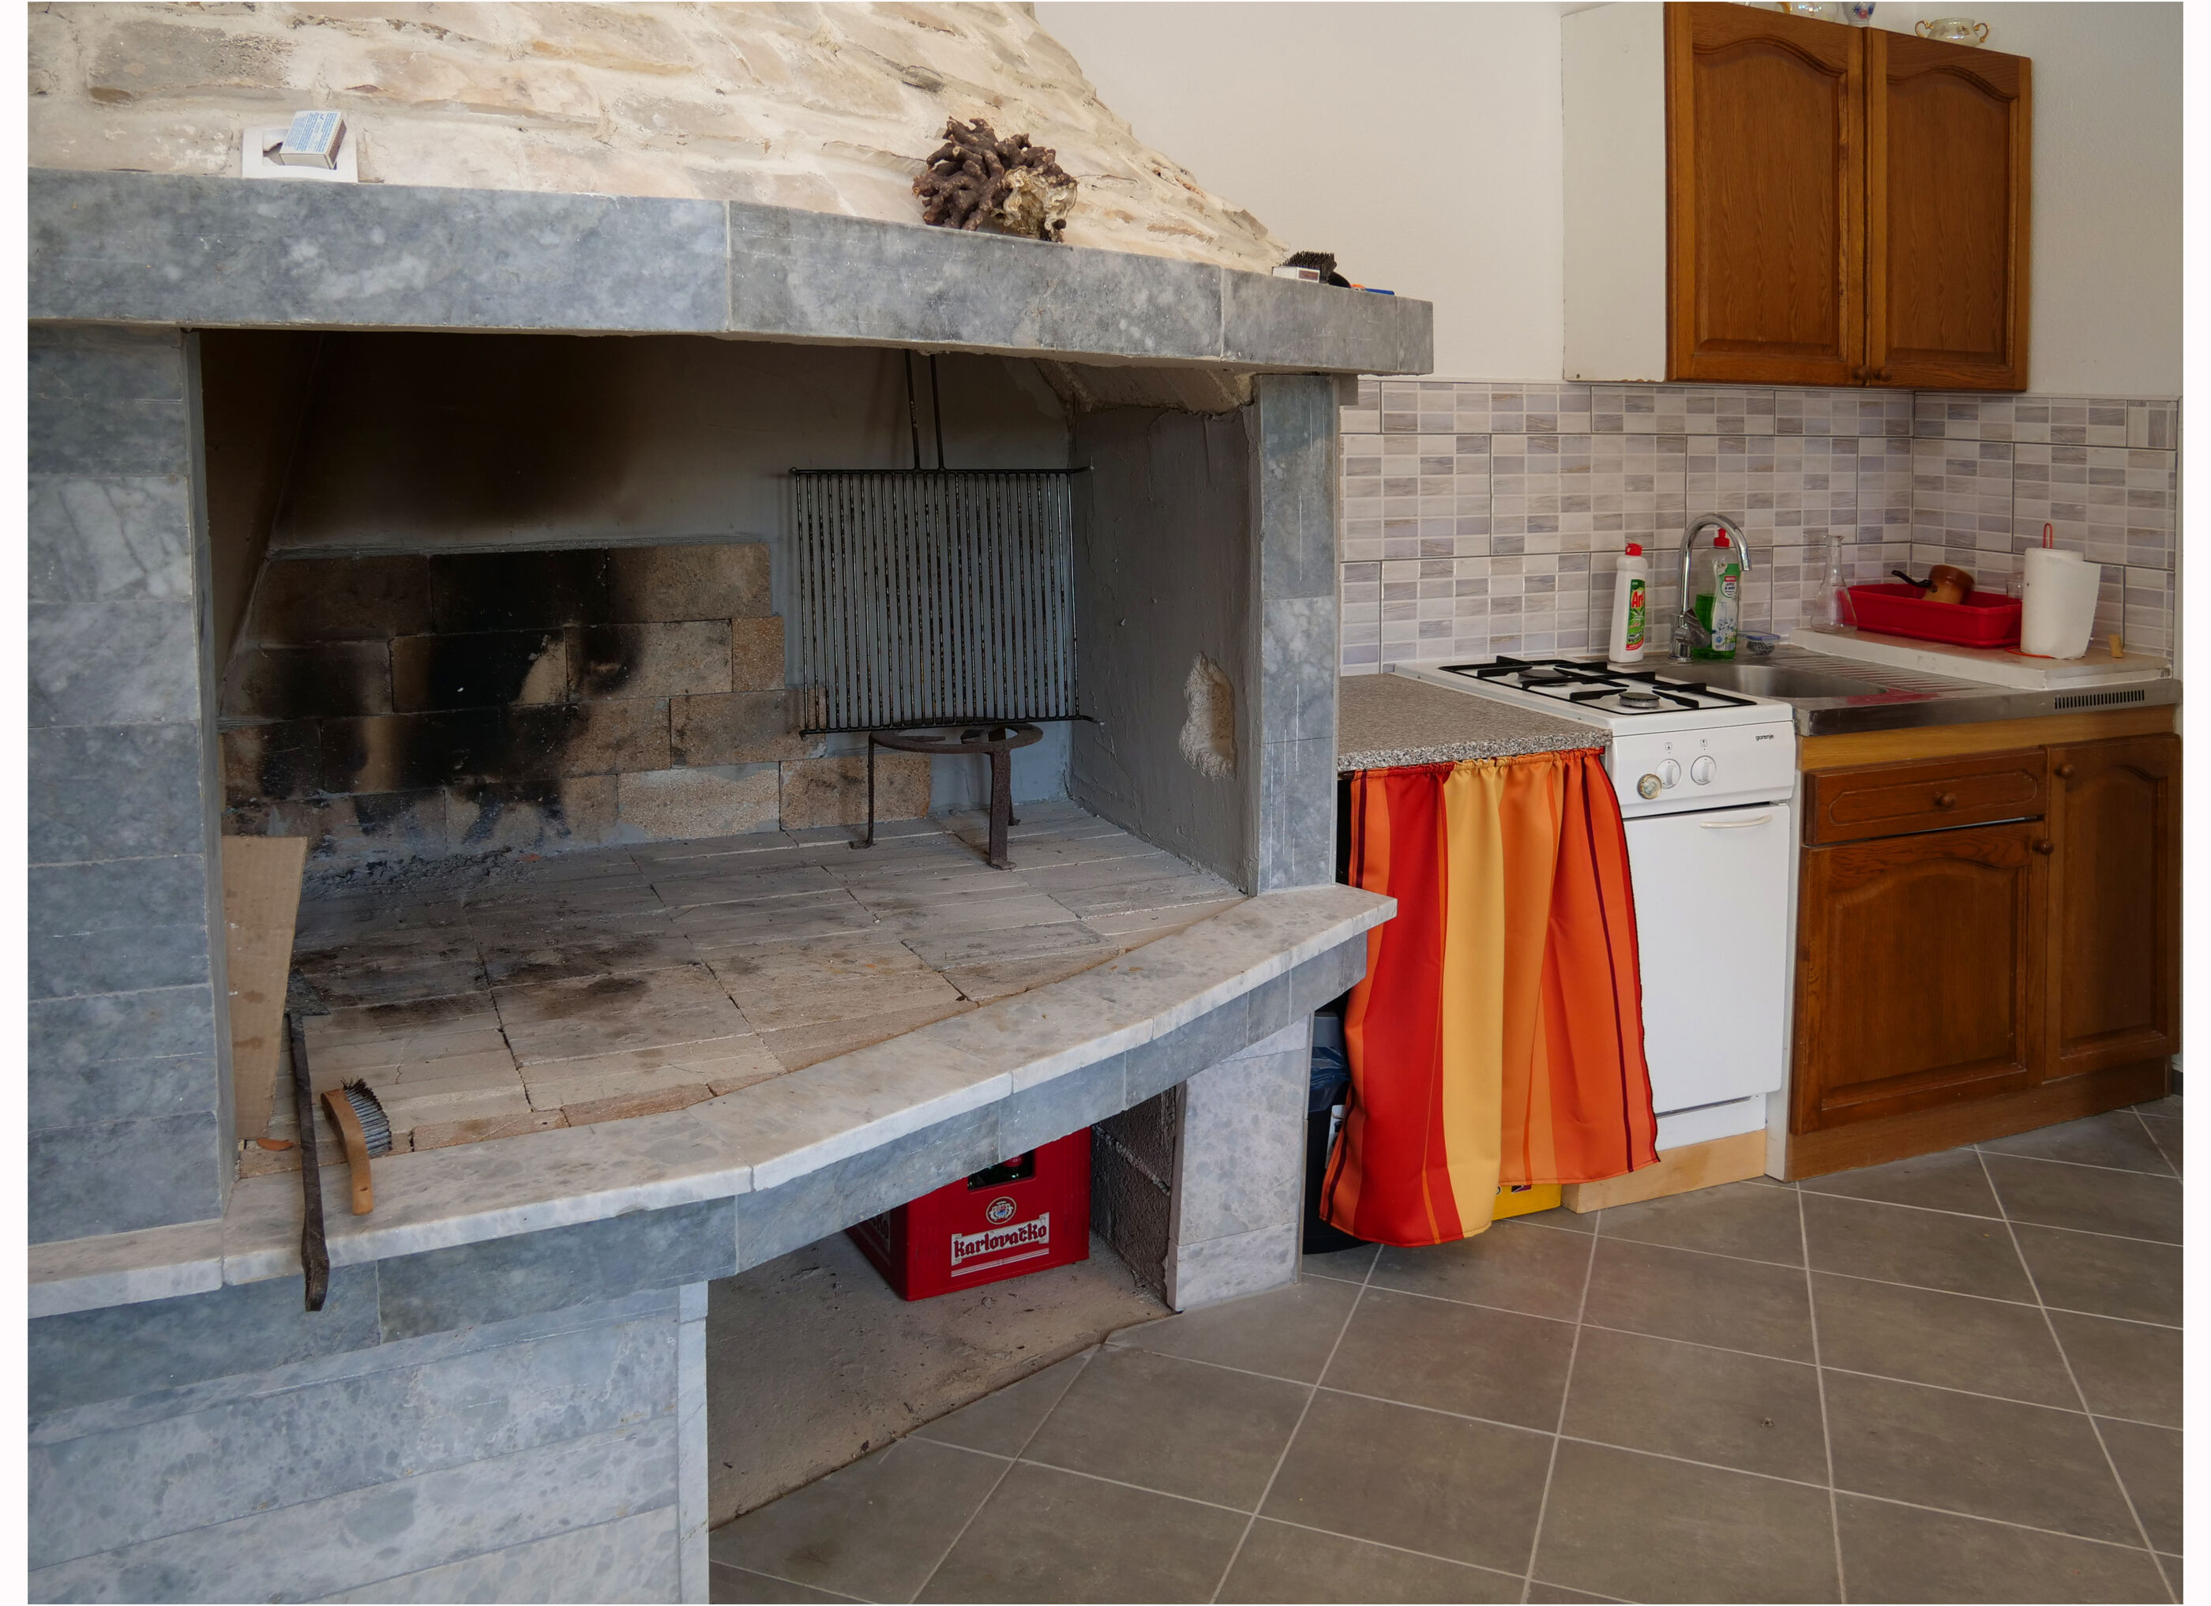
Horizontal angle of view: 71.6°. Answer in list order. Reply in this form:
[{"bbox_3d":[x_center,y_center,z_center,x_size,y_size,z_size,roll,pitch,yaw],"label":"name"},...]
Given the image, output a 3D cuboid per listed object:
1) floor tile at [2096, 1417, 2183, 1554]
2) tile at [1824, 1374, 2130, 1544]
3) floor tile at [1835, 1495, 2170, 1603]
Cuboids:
[{"bbox_3d":[1.433,0.864,1.882,0.330,0.010,0.330,3,9,22],"label":"floor tile"},{"bbox_3d":[1.146,0.865,2.042,0.332,0.010,0.332,4,9,22],"label":"tile"},{"bbox_3d":[1.021,0.912,1.735,0.332,0.010,0.332,4,9,22],"label":"floor tile"}]

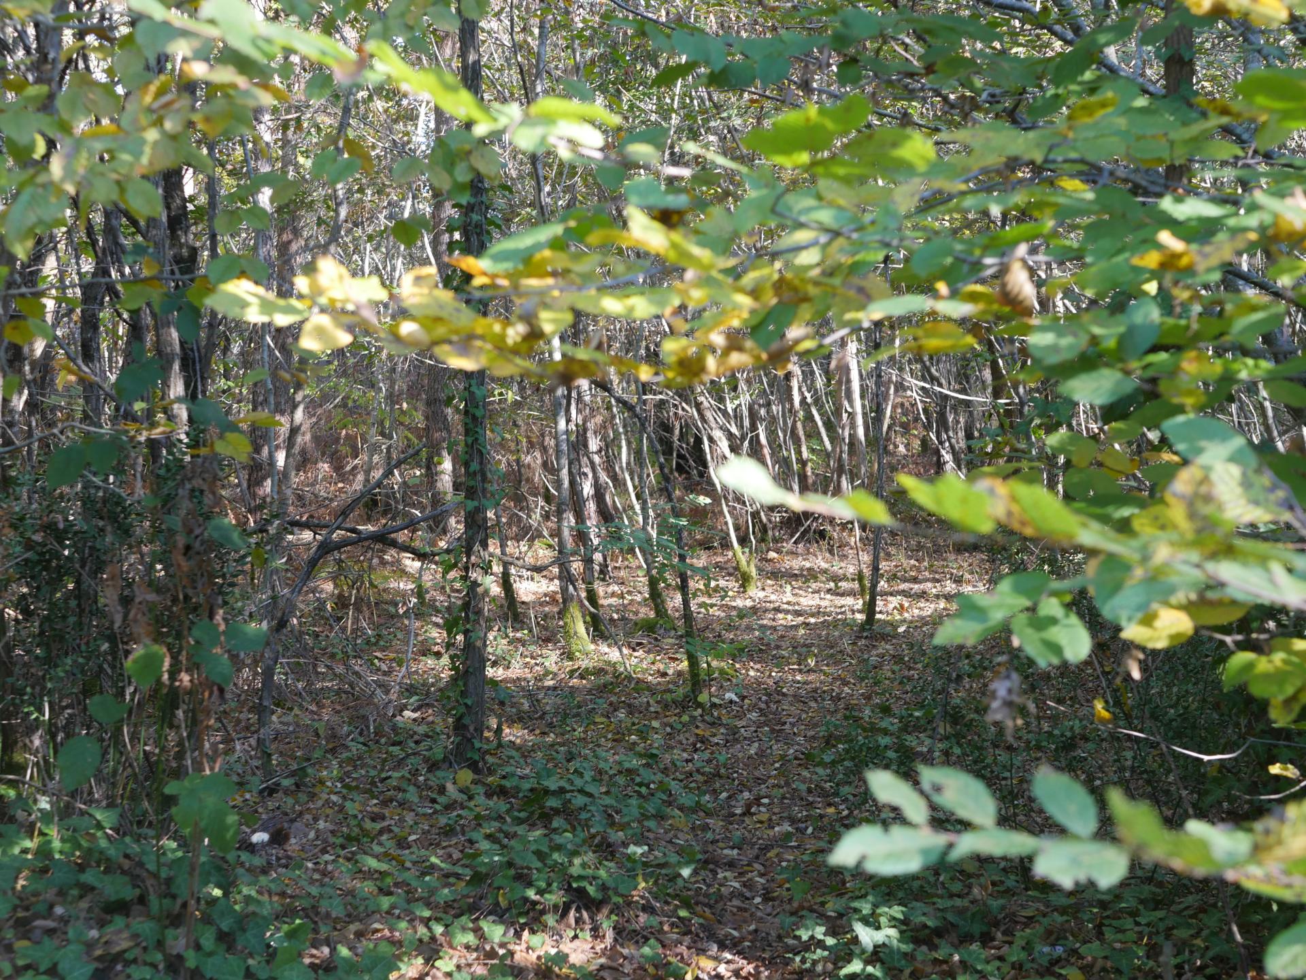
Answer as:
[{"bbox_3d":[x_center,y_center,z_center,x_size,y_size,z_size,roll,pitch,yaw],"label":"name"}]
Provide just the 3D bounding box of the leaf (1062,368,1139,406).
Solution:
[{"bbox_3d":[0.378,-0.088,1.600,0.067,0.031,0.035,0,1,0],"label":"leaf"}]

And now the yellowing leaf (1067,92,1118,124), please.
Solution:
[{"bbox_3d":[0.442,-0.384,1.900,0.052,0.032,0.030,0,2,0],"label":"yellowing leaf"}]

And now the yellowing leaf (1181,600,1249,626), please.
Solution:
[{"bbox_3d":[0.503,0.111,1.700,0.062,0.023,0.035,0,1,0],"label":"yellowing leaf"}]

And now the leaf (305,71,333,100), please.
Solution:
[{"bbox_3d":[-0.425,-0.513,2.400,0.037,0.037,0.020,0,2,0],"label":"leaf"}]

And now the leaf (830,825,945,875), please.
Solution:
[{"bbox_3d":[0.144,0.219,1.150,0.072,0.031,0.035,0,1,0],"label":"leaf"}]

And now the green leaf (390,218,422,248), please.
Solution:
[{"bbox_3d":[-0.313,-0.327,2.400,0.041,0.037,0.020,0,2,0],"label":"green leaf"}]

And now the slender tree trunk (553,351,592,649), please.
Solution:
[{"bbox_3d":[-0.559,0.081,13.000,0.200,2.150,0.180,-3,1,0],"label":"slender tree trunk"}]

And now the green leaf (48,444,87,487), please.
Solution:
[{"bbox_3d":[-0.807,-0.032,2.600,0.055,0.060,0.030,0,1,0],"label":"green leaf"}]

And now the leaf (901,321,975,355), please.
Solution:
[{"bbox_3d":[0.265,-0.141,1.750,0.069,0.031,0.035,0,2,0],"label":"leaf"}]

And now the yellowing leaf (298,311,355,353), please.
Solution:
[{"bbox_3d":[-0.321,-0.154,1.850,0.056,0.039,0.025,0,2,0],"label":"yellowing leaf"}]

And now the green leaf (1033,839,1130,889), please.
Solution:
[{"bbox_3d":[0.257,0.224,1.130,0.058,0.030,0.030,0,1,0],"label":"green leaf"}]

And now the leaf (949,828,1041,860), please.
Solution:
[{"bbox_3d":[0.236,0.244,1.300,0.063,0.022,0.033,0,2,0],"label":"leaf"}]

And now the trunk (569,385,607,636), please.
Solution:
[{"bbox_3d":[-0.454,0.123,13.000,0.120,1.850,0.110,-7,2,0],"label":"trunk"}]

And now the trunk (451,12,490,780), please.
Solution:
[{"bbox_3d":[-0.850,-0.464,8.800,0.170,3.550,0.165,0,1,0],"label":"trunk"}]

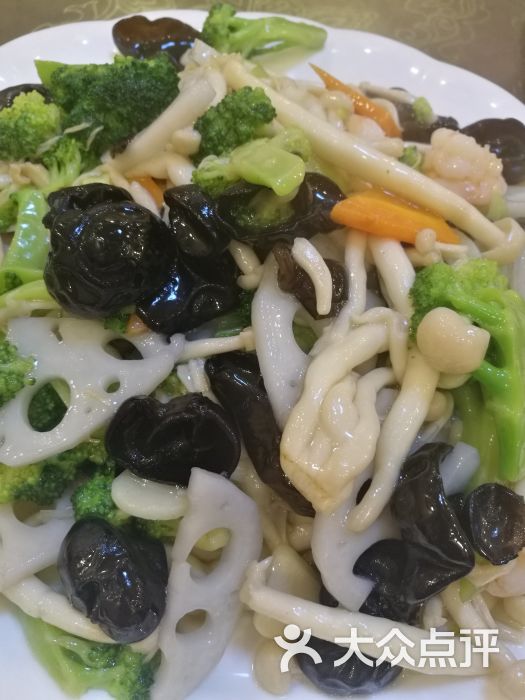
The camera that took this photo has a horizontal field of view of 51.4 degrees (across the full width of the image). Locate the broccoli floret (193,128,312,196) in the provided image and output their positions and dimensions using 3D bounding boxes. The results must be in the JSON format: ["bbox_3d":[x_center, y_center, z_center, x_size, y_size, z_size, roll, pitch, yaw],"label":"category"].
[{"bbox_3d":[-0.005,-0.074,0.214,0.046,0.027,0.030,-3,57,6],"label":"broccoli floret"}]

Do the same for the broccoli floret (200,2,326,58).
[{"bbox_3d":[0.001,-0.159,0.272,0.062,0.026,0.030,3,57,0],"label":"broccoli floret"}]

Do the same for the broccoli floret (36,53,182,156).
[{"bbox_3d":[-0.068,-0.107,0.240,0.060,0.042,0.045,2,57,0],"label":"broccoli floret"}]

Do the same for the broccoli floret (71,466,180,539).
[{"bbox_3d":[-0.043,0.048,0.172,0.035,0.030,0.032,2,57,0],"label":"broccoli floret"}]

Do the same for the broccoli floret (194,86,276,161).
[{"bbox_3d":[-0.011,-0.093,0.226,0.034,0.034,0.033,2,57,0],"label":"broccoli floret"}]

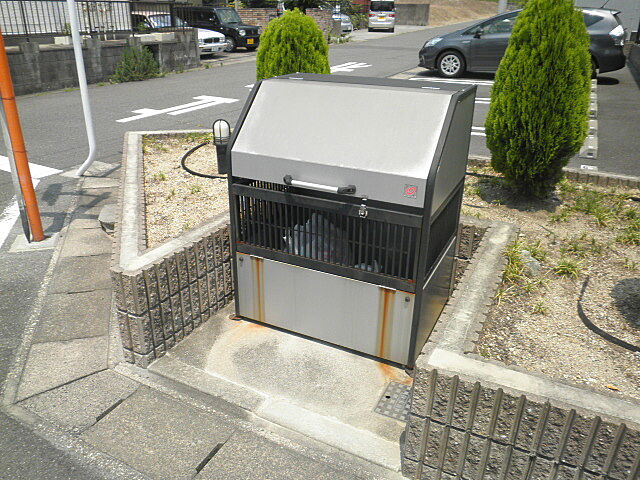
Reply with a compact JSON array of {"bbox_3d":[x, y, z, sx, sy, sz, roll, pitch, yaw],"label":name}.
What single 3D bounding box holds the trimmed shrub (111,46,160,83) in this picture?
[{"bbox_3d":[-4.531,-4.307,11.800,0.850,0.790,1.050,7,25,14],"label":"trimmed shrub"}]

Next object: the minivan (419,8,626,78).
[{"bbox_3d":[4.676,-4.711,11.437,4.615,1.575,1.775,8,25,15],"label":"minivan"}]

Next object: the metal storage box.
[{"bbox_3d":[0.146,-0.154,2.398,0.960,1.175,0.703,12,27,23],"label":"metal storage box"}]

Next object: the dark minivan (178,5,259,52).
[{"bbox_3d":[-4.078,-8.191,18.726,3.395,1.580,1.475,12,27,24],"label":"dark minivan"}]

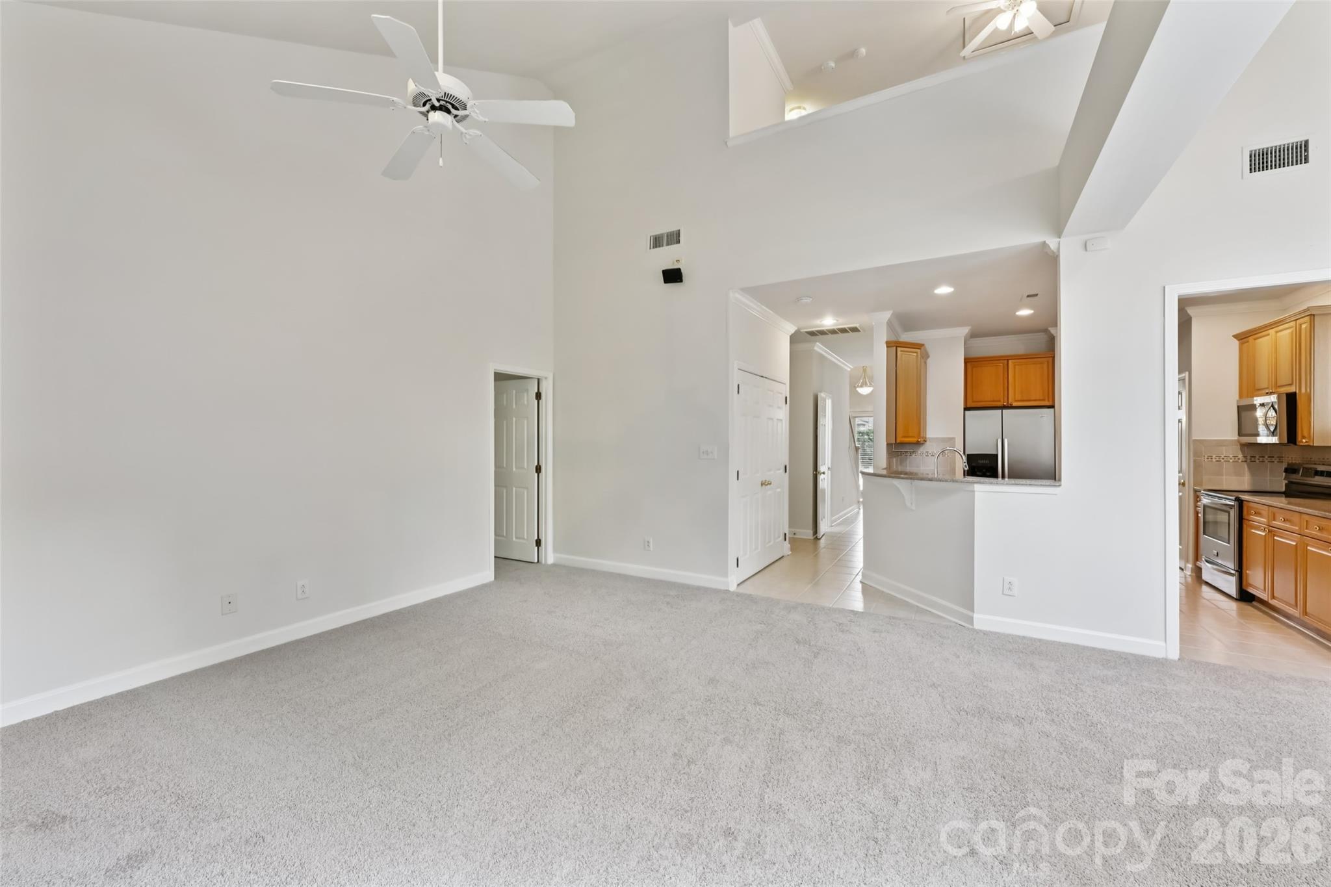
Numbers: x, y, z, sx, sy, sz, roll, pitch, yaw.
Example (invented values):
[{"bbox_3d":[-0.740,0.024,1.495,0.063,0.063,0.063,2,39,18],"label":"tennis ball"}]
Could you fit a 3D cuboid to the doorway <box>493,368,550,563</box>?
[{"bbox_3d":[-1.531,0.282,5.435,0.140,2.110,0.885,0,0,30],"label":"doorway"}]

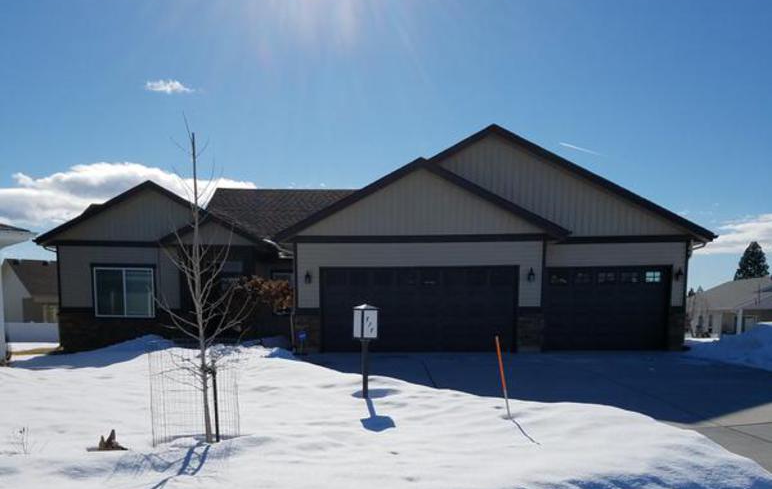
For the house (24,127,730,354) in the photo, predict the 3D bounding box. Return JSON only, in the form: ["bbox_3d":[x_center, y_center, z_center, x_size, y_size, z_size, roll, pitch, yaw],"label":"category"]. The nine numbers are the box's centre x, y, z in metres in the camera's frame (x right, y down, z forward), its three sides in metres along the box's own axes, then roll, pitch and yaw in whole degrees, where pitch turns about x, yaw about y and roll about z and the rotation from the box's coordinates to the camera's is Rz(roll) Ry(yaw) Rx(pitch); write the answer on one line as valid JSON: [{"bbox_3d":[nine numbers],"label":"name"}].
[{"bbox_3d":[-0.400,0.340,20.500,17.600,5.800,12.500,0,-5,0],"label":"house"}]

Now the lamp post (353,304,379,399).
[{"bbox_3d":[-0.250,1.330,7.100,0.250,1.200,0.250,3,-6,-30],"label":"lamp post"}]

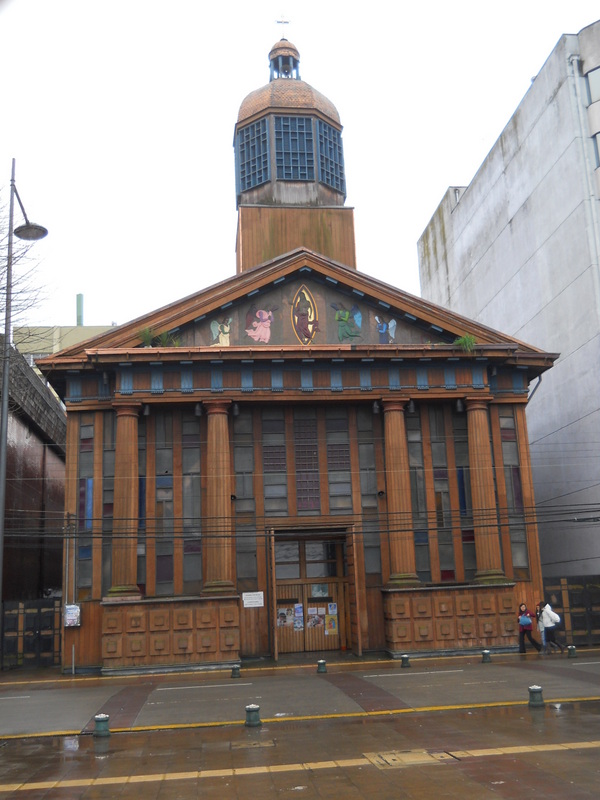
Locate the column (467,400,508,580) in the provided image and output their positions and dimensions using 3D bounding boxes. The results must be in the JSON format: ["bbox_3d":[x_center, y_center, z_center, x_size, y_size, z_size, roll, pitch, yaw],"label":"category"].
[{"bbox_3d":[6.665,3.154,30.982,1.050,6.705,1.050,0,-13,-8],"label":"column"}]

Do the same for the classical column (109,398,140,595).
[{"bbox_3d":[-5.938,3.346,29.236,1.050,6.580,1.050,0,-13,-8],"label":"classical column"}]

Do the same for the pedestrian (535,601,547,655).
[{"bbox_3d":[7.994,7.606,28.482,0.600,1.644,0.500,2,-13,-18],"label":"pedestrian"}]

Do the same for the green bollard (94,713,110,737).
[{"bbox_3d":[-3.321,5.484,14.425,0.278,0.310,0.278,0,-13,-8],"label":"green bollard"}]

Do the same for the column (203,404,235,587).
[{"bbox_3d":[-2.840,3.248,29.677,1.050,6.705,1.050,0,-13,-8],"label":"column"}]

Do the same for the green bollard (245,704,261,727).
[{"bbox_3d":[-0.808,5.476,14.845,0.286,0.317,0.286,0,-13,-8],"label":"green bollard"}]

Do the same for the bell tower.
[{"bbox_3d":[-0.508,-10.044,35.950,4.433,11.704,4.433,0,-13,-8],"label":"bell tower"}]

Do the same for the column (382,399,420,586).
[{"bbox_3d":[3.537,3.205,30.548,1.050,6.730,1.050,0,-13,-8],"label":"column"}]

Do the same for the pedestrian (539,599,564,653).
[{"bbox_3d":[8.202,7.514,28.232,0.750,1.645,0.550,0,-13,-10],"label":"pedestrian"}]

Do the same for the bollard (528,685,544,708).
[{"bbox_3d":[4.372,5.488,15.846,0.287,0.340,0.287,0,-13,-8],"label":"bollard"}]

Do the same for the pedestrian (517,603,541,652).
[{"bbox_3d":[7.505,7.542,28.275,0.650,1.584,0.500,4,-14,-27],"label":"pedestrian"}]

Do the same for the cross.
[{"bbox_3d":[-0.741,-16.316,37.376,0.566,1.170,0.080,0,-13,-8],"label":"cross"}]

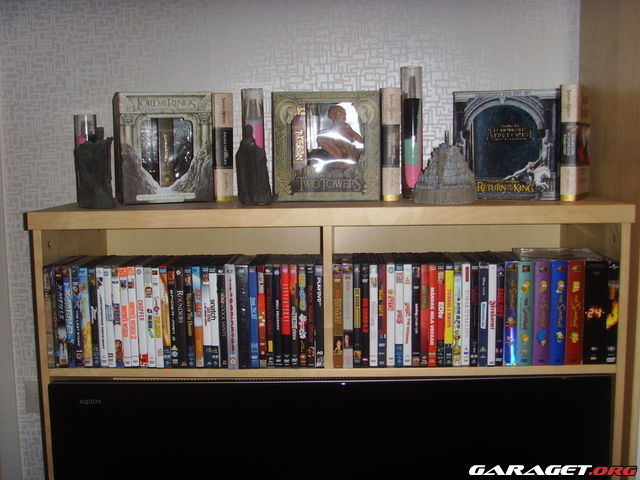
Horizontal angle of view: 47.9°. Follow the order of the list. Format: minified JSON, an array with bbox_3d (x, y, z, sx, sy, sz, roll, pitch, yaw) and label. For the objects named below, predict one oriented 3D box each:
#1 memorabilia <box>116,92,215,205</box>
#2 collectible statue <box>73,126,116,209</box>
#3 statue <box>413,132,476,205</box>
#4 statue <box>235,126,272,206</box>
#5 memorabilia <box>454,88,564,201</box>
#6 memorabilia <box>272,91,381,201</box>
[{"bbox_3d":[-0.338,-0.197,1.559,0.187,0.225,0.160,-3,7,-18],"label":"memorabilia"},{"bbox_3d":[-0.428,-0.140,1.383,0.066,0.156,0.060,2,7,21],"label":"collectible statue"},{"bbox_3d":[0.236,-0.139,1.381,0.115,0.137,0.105,3,8,29],"label":"statue"},{"bbox_3d":[-0.130,-0.148,1.435,0.066,0.153,0.066,1,7,14],"label":"statue"},{"bbox_3d":[0.386,-0.195,1.497,0.205,0.217,0.140,1,7,14],"label":"memorabilia"},{"bbox_3d":[0.013,-0.198,1.552,0.218,0.221,0.150,-1,7,-2],"label":"memorabilia"}]

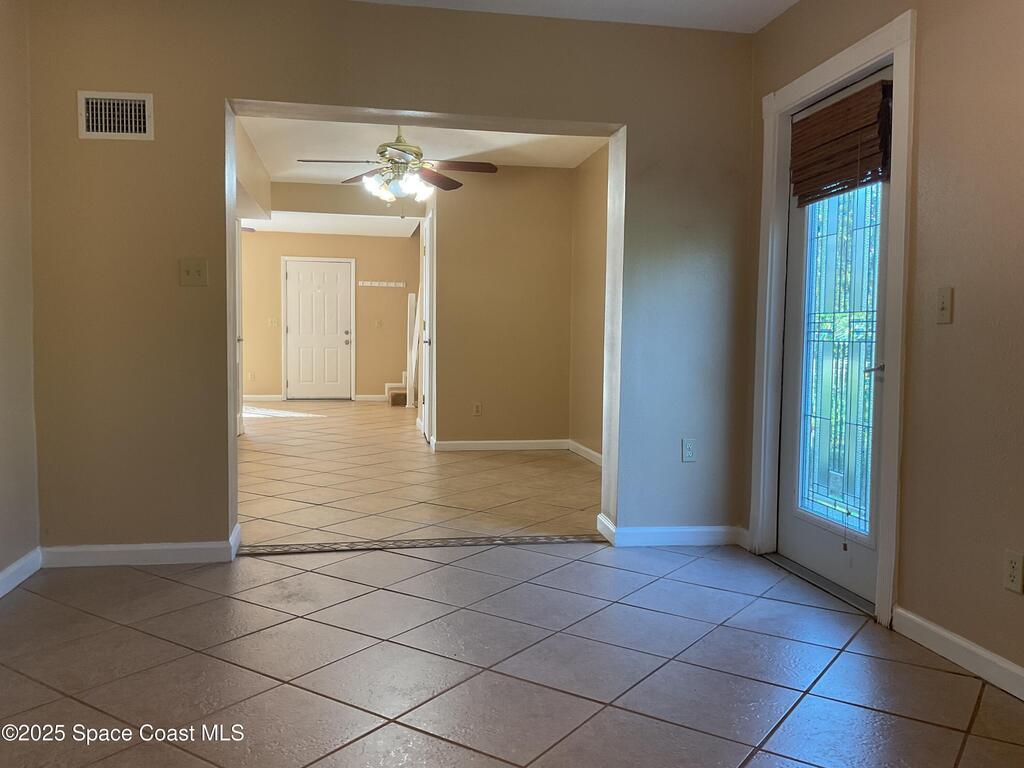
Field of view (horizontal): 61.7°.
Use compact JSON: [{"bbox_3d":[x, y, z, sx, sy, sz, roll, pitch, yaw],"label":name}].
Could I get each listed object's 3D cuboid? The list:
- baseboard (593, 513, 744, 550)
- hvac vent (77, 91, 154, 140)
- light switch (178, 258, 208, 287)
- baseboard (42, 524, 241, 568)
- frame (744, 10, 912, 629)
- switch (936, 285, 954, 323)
[{"bbox_3d":[0.777,0.728,4.278,0.637,0.094,0.288,0,3,-11],"label":"baseboard"},{"bbox_3d":[-1.648,-1.118,3.566,0.288,0.197,0.022,0,3,-11],"label":"hvac vent"},{"bbox_3d":[-1.360,-0.474,3.661,0.118,0.115,0.016,0,3,-11],"label":"light switch"},{"bbox_3d":[-1.628,0.728,3.818,0.780,0.094,0.288,0,3,-11],"label":"baseboard"},{"bbox_3d":[1.296,-0.231,3.479,0.120,2.113,1.055,0,3,-11],"label":"frame"},{"bbox_3d":[1.386,-0.251,2.749,0.016,0.116,0.072,0,3,-11],"label":"switch"}]

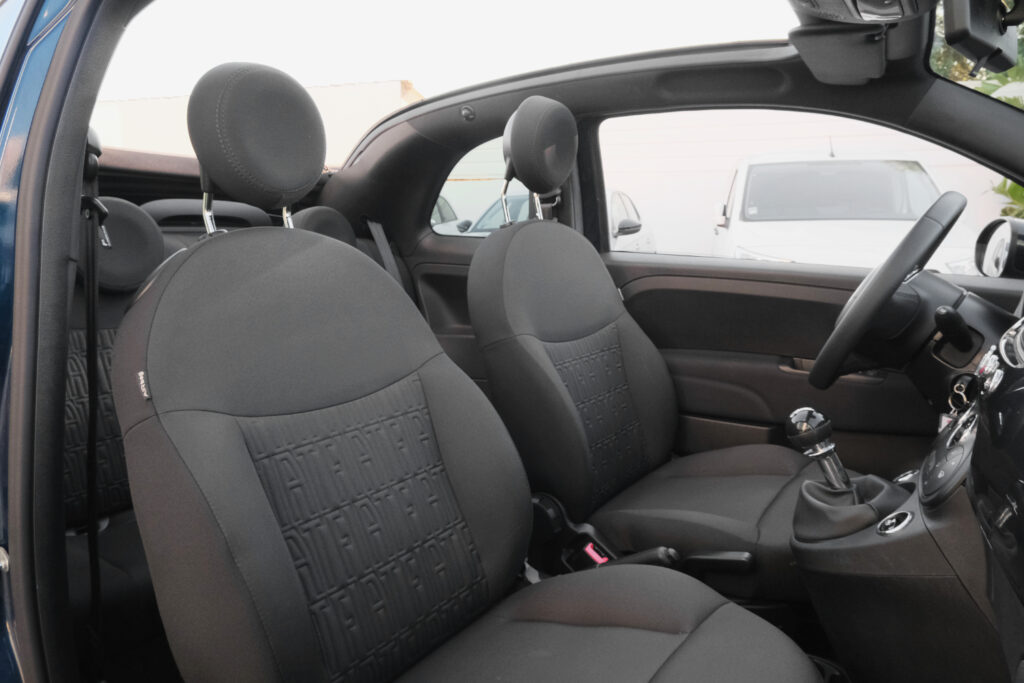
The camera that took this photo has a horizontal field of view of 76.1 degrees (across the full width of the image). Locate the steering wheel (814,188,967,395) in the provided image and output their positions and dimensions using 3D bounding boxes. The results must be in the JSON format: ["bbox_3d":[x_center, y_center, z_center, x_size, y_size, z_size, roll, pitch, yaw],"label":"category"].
[{"bbox_3d":[0.621,-0.069,1.076,0.090,0.370,0.370,38,28,25],"label":"steering wheel"}]

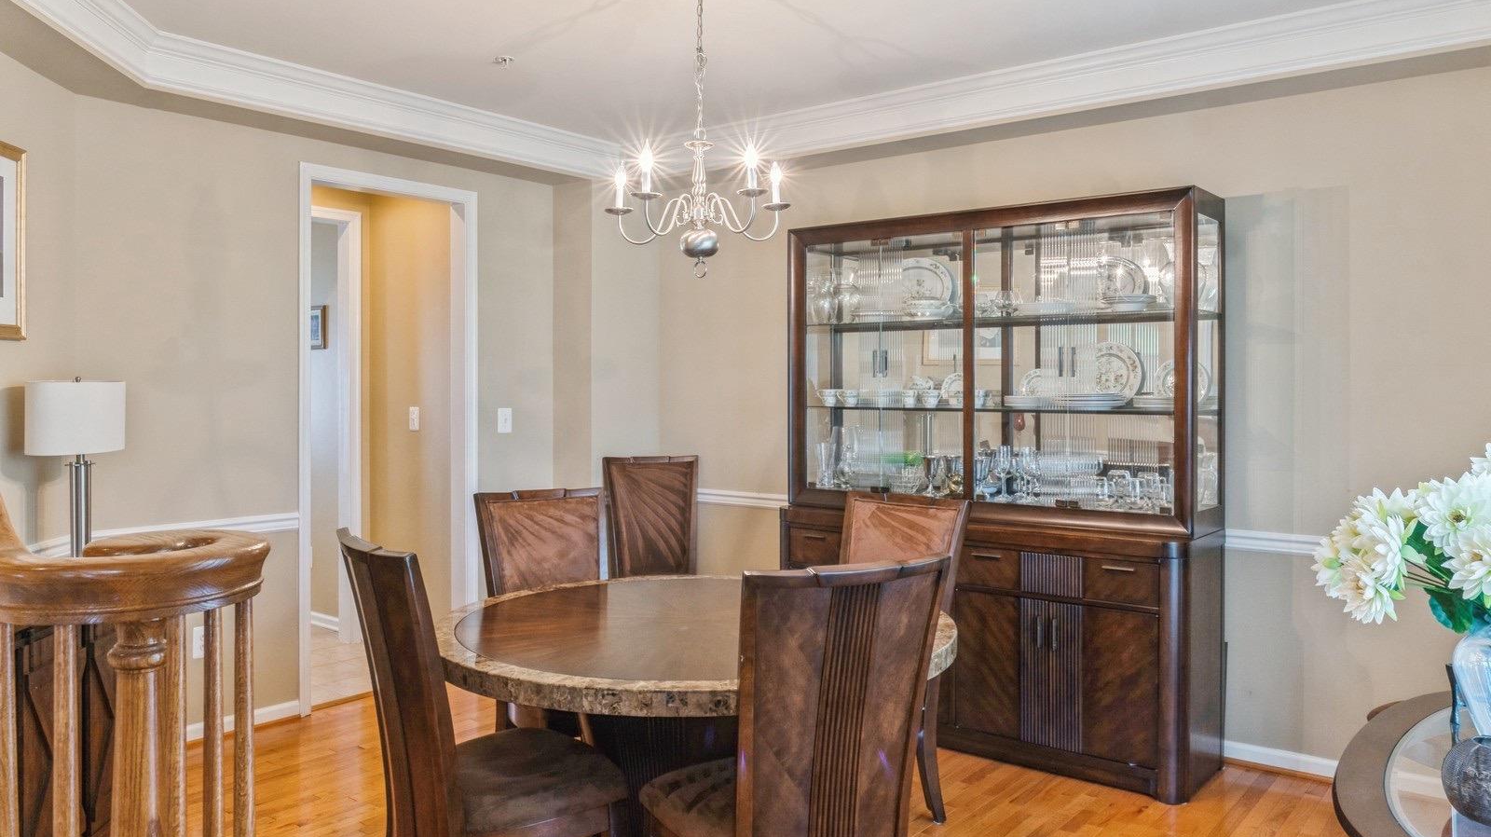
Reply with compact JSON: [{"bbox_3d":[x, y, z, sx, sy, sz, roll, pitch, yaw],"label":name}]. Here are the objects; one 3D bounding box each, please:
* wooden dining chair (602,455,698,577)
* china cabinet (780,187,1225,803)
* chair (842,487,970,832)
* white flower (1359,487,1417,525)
[{"bbox_3d":[-0.362,0.748,4.849,0.490,1.050,0.620,-1,2,-25],"label":"wooden dining chair"},{"bbox_3d":[0.962,0.238,4.057,1.736,2.116,0.488,1,2,38],"label":"china cabinet"},{"bbox_3d":[0.341,0.794,3.147,0.490,1.050,0.620,1,2,42],"label":"chair"},{"bbox_3d":[1.231,0.169,1.900,0.120,0.085,0.110,1,2,33],"label":"white flower"}]

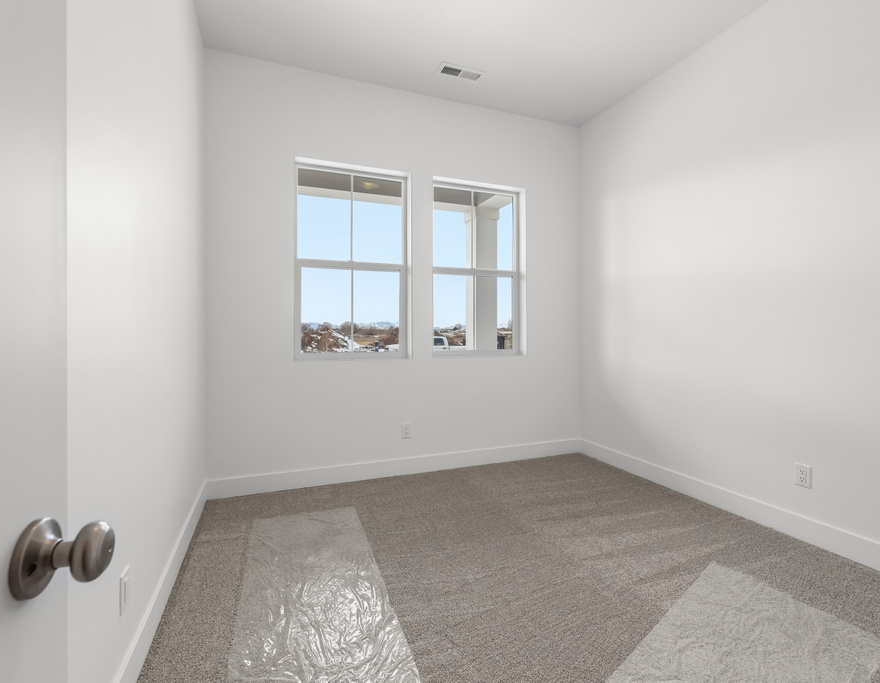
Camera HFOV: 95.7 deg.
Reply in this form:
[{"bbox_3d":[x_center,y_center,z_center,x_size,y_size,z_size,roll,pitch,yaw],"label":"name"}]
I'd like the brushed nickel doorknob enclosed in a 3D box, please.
[{"bbox_3d":[-0.348,0.201,0.377,0.059,0.067,0.067,0,1,-18],"label":"brushed nickel doorknob"}]

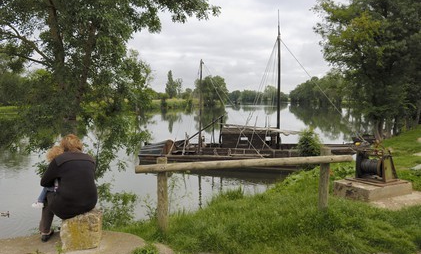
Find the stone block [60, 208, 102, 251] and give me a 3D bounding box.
[{"bbox_3d":[-1.368,1.082,3.435,0.380,0.350,0.360,-1,5,-13],"label":"stone block"}]

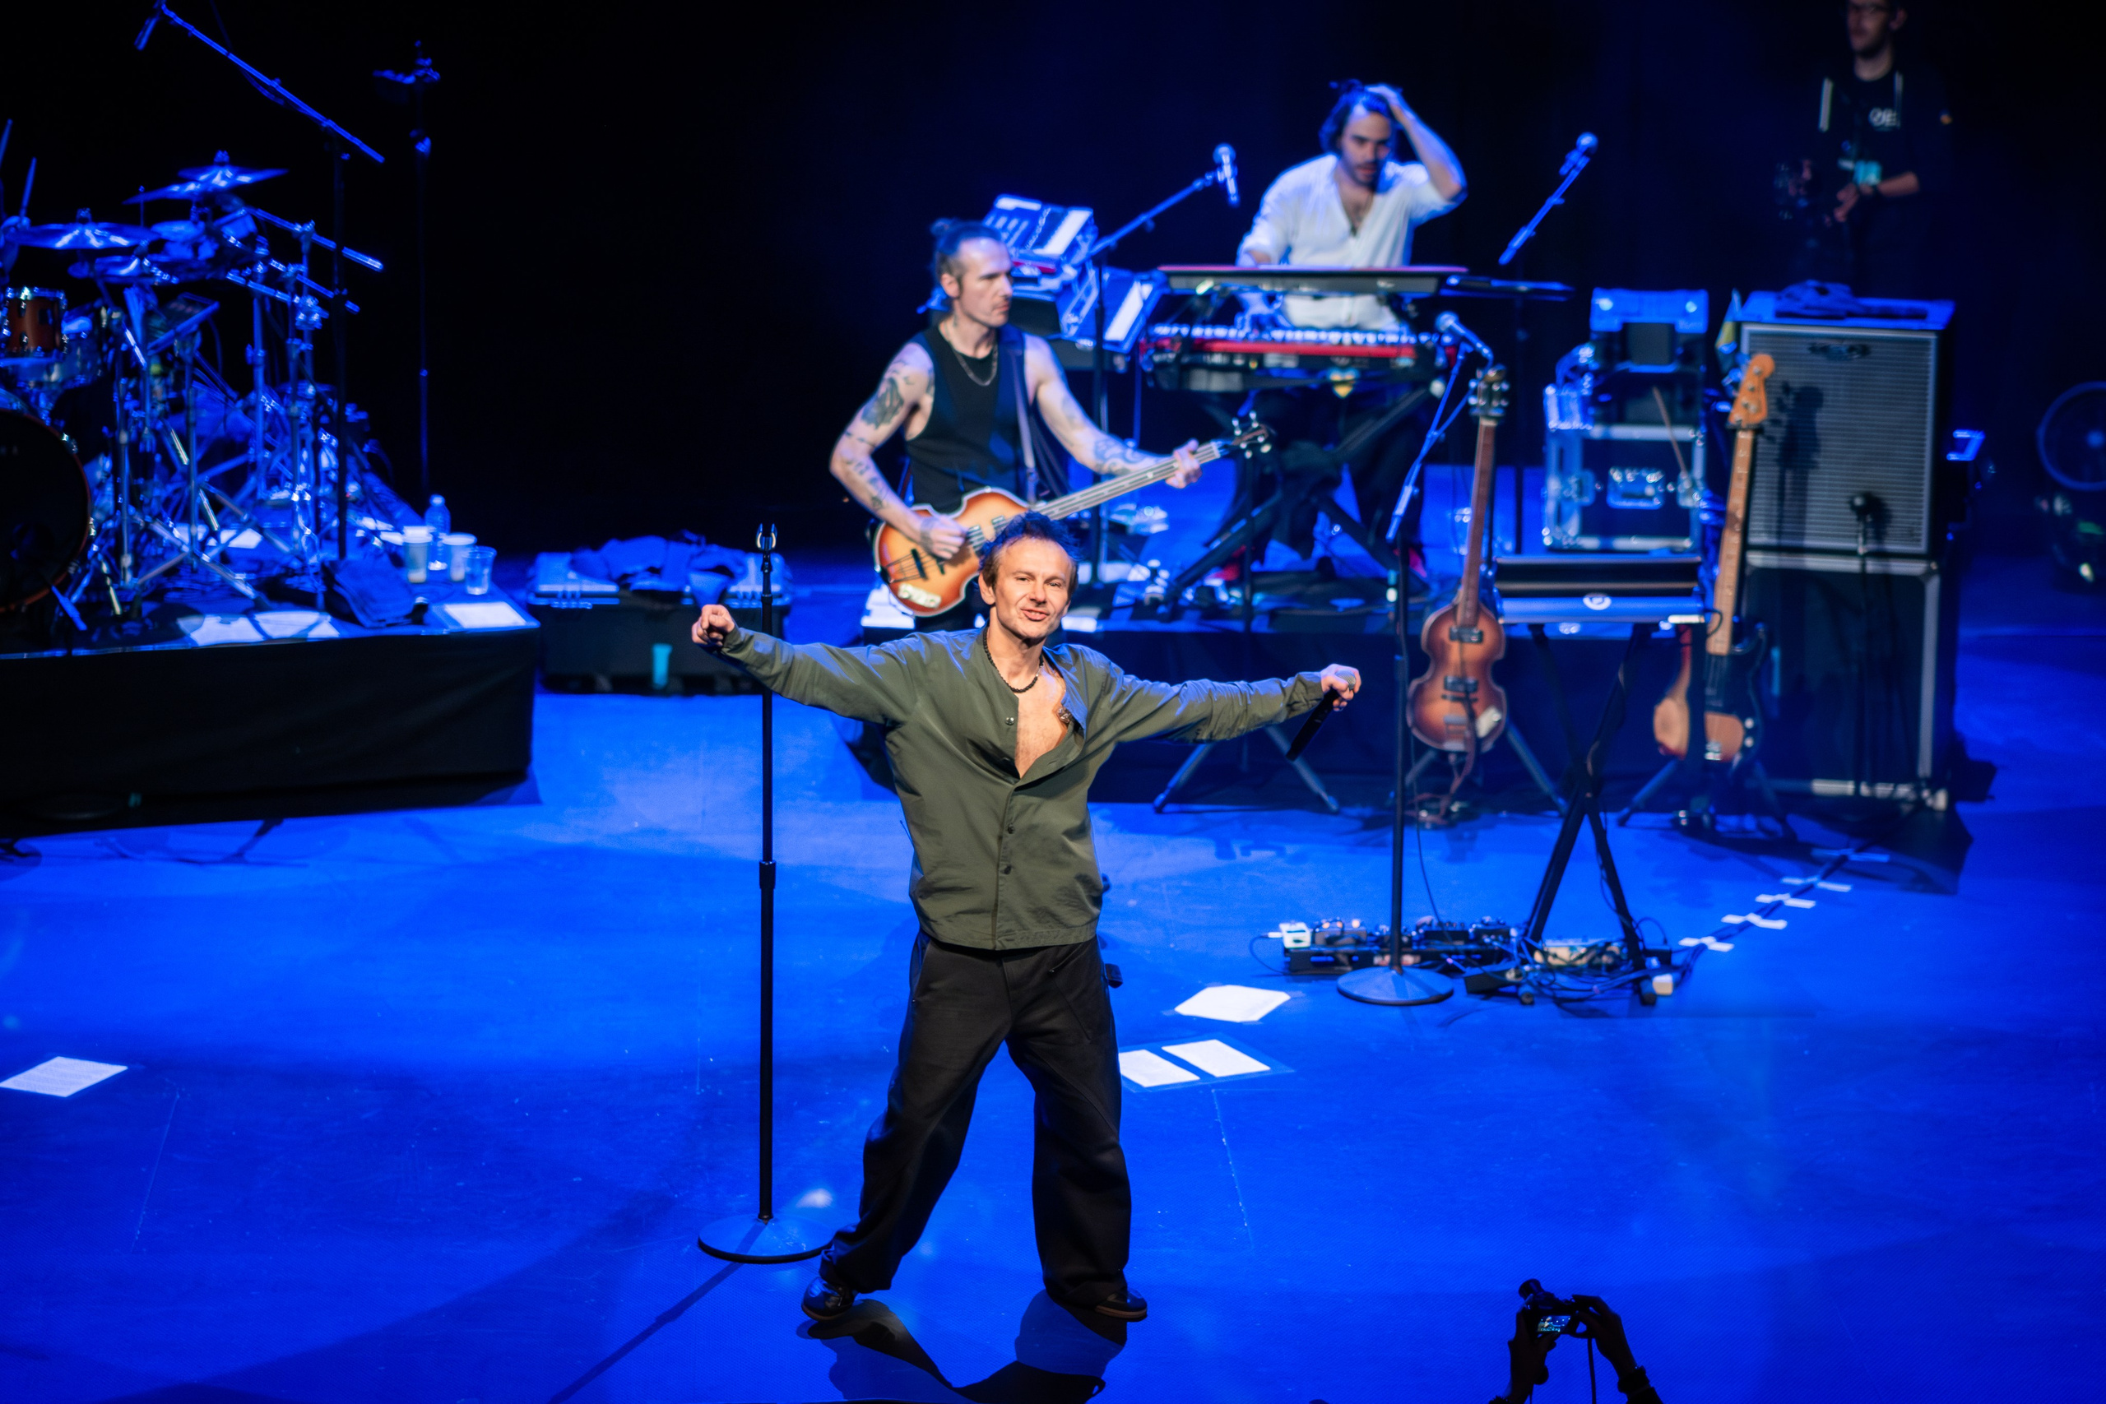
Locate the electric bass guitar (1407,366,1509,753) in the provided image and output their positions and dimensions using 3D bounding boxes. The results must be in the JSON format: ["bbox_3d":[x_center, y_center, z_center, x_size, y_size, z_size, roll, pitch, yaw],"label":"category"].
[{"bbox_3d":[1.119,-0.382,13.500,0.280,1.090,0.100,4,2,-7],"label":"electric bass guitar"}]

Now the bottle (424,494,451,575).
[{"bbox_3d":[-1.797,-0.491,14.310,0.070,0.220,0.070,1,14,0],"label":"bottle"}]

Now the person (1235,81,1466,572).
[{"bbox_3d":[0.851,-1.124,14.418,0.660,1.440,0.650,2,14,3],"label":"person"}]

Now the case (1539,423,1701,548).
[{"bbox_3d":[1.756,-0.705,14.995,0.440,0.380,0.460,1,14,0],"label":"case"}]

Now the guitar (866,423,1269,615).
[{"bbox_3d":[0.056,-0.495,12.280,1.080,0.280,0.100,-20,-1,3],"label":"guitar"}]

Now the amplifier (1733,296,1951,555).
[{"bbox_3d":[2.199,-0.773,13.699,0.570,0.630,0.480,4,14,13],"label":"amplifier"}]

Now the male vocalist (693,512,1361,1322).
[{"bbox_3d":[-0.062,0.404,9.719,1.270,1.630,0.450,0,14,-2],"label":"male vocalist"}]

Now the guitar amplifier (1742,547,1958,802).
[{"bbox_3d":[2.271,-0.114,13.957,0.550,0.690,0.460,5,14,15],"label":"guitar amplifier"}]

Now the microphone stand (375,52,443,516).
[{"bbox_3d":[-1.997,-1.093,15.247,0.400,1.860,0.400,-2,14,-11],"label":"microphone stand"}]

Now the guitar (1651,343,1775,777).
[{"bbox_3d":[1.807,-0.358,13.220,0.330,1.170,0.080,5,1,6],"label":"guitar"}]

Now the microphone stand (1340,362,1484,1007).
[{"bbox_3d":[0.892,-0.064,11.812,0.290,1.530,0.460,10,16,34],"label":"microphone stand"}]

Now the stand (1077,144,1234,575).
[{"bbox_3d":[0.274,-0.947,14.086,0.600,1.250,0.330,-6,15,-24],"label":"stand"}]

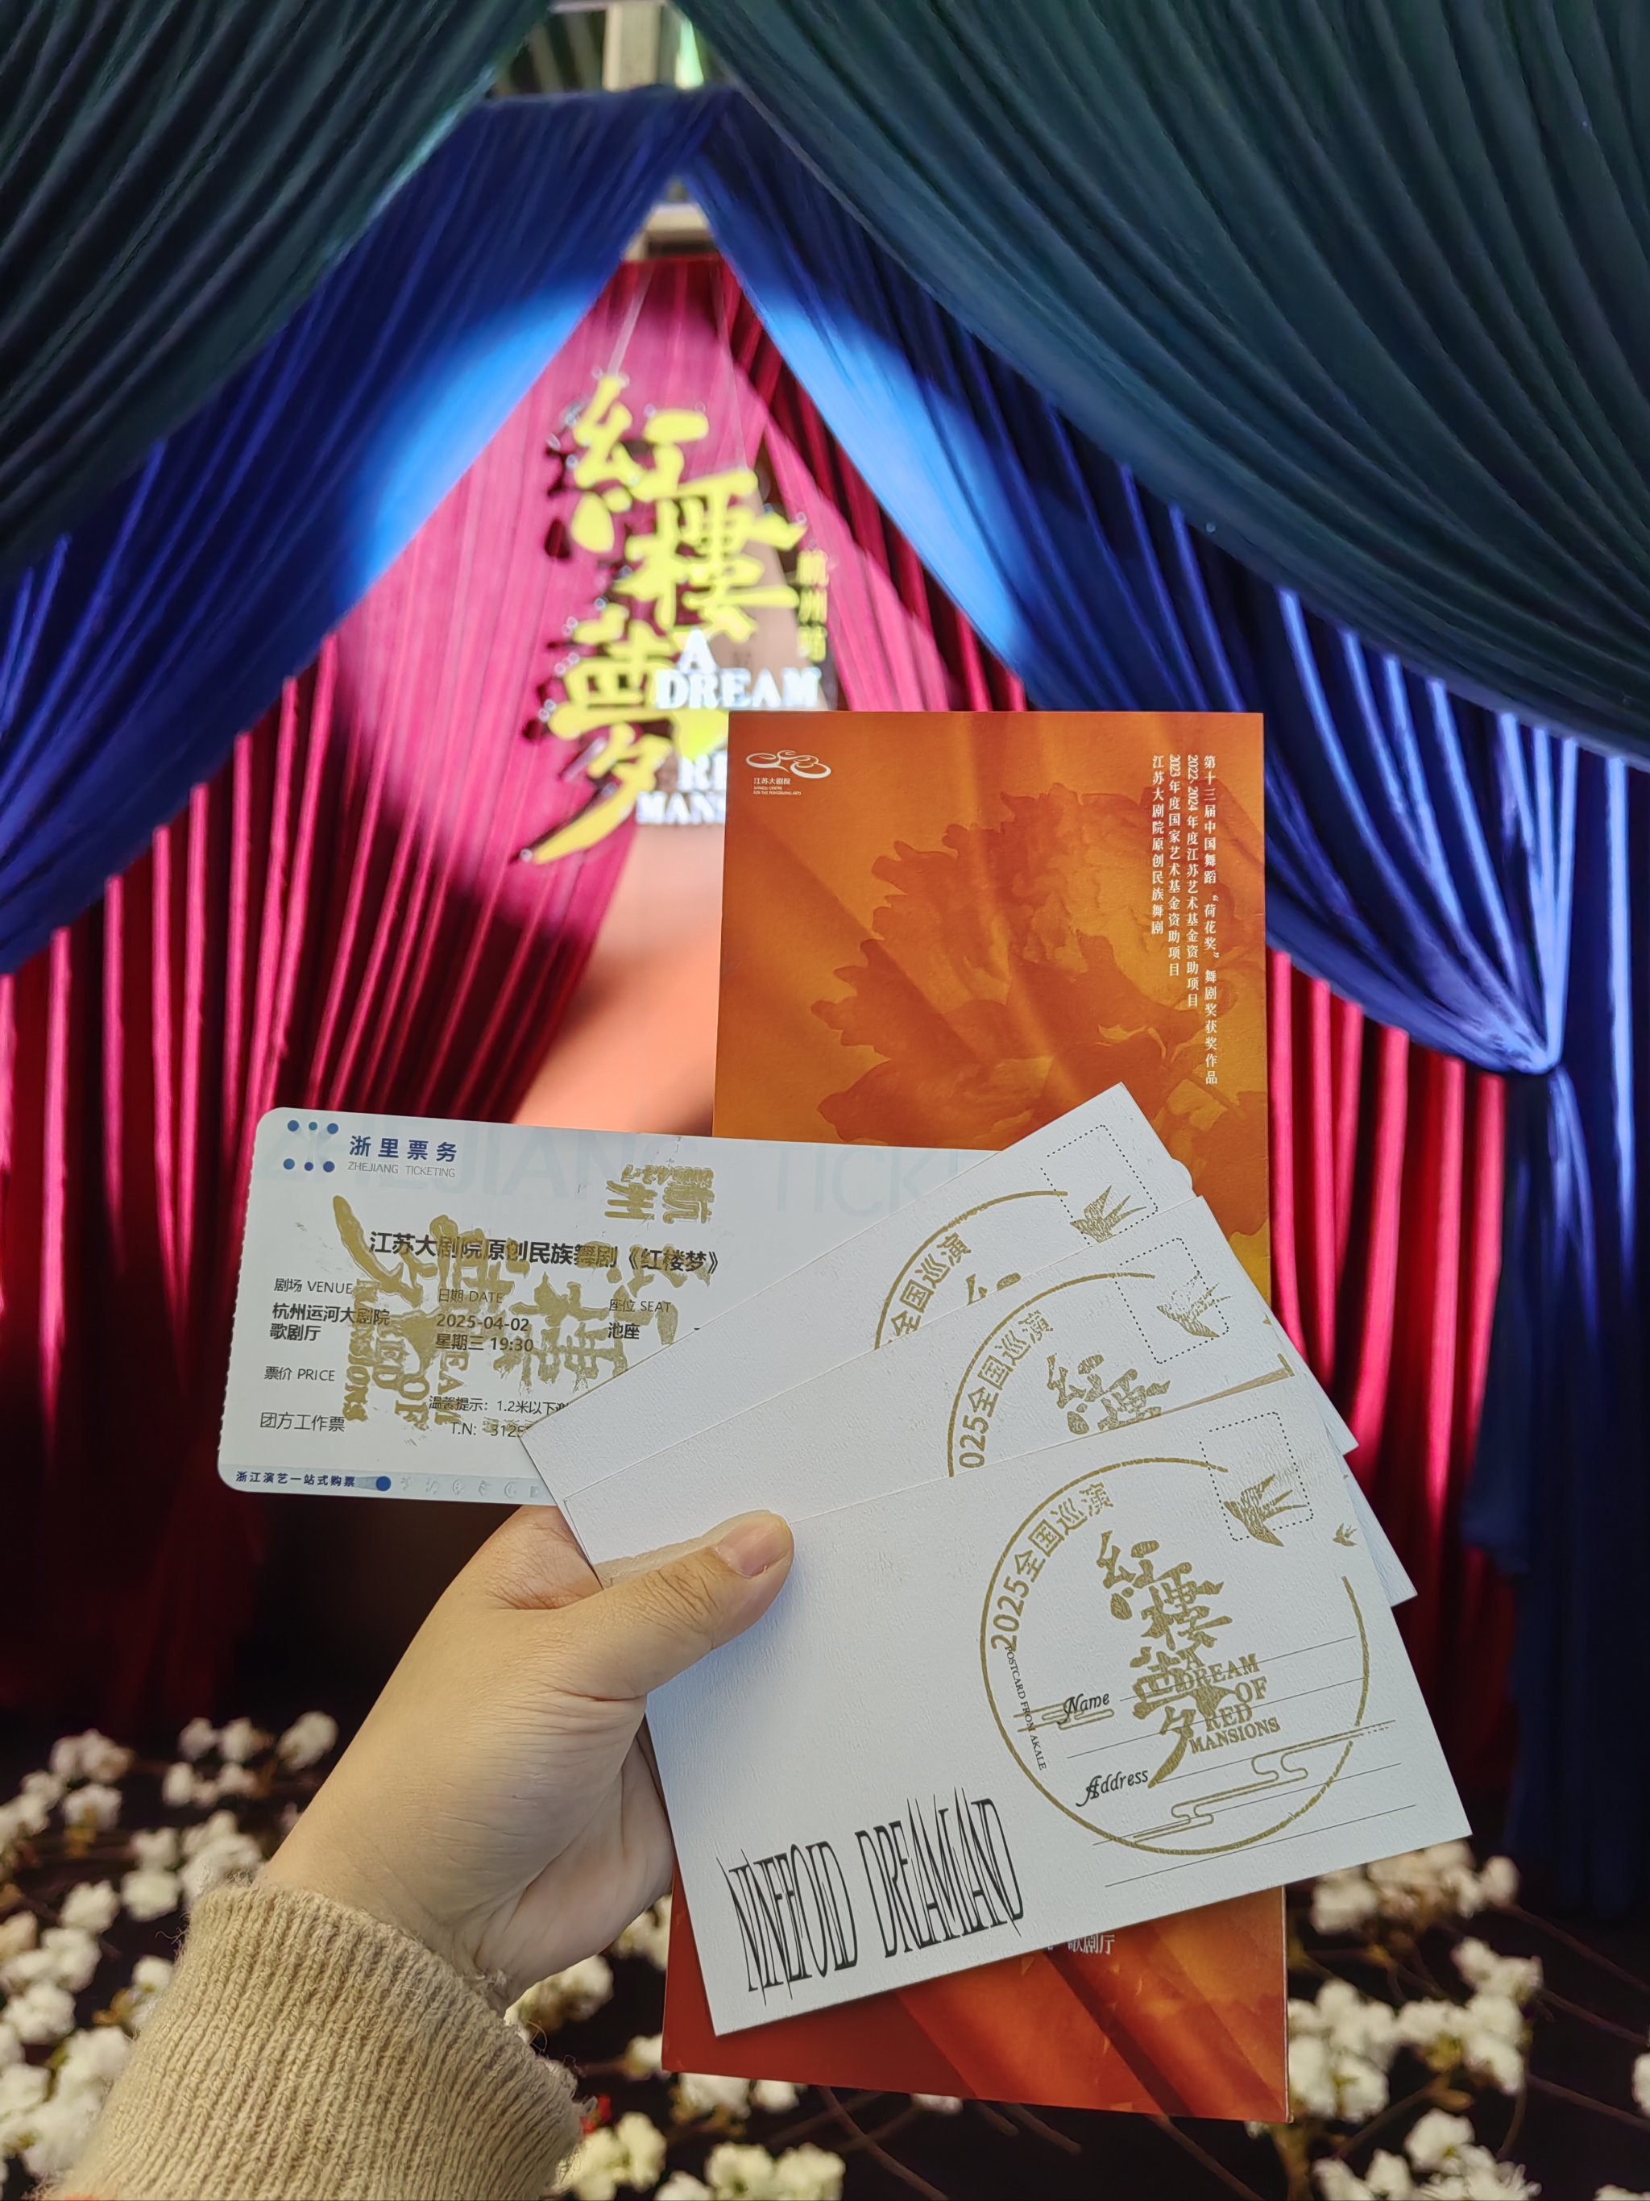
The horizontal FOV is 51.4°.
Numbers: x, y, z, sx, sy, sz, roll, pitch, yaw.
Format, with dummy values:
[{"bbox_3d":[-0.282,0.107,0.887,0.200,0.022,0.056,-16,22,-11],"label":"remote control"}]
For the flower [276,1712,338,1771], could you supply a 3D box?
[{"bbox_3d":[-0.559,0.690,1.850,0.065,0.059,0.067,0,-3,0],"label":"flower"}]

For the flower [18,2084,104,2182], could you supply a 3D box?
[{"bbox_3d":[-0.703,0.950,1.580,0.075,0.080,0.075,0,-3,0],"label":"flower"}]

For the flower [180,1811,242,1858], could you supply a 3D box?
[{"bbox_3d":[-0.602,0.718,1.680,0.059,0.042,0.061,0,-3,0],"label":"flower"}]

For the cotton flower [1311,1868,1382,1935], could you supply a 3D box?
[{"bbox_3d":[0.617,0.944,2.030,0.077,0.078,0.075,0,-3,0],"label":"cotton flower"}]

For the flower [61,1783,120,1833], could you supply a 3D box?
[{"bbox_3d":[-0.824,0.792,1.924,0.068,0.056,0.062,-2,6,-24],"label":"flower"}]

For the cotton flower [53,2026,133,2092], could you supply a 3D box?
[{"bbox_3d":[-0.637,0.834,1.494,0.067,0.058,0.063,-2,6,-24],"label":"cotton flower"}]

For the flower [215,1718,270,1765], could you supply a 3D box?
[{"bbox_3d":[-0.705,0.777,2.080,0.069,0.057,0.063,-1,6,-19],"label":"flower"}]

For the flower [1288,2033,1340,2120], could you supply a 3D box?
[{"bbox_3d":[0.381,0.772,1.357,0.051,0.063,0.060,0,-3,0],"label":"flower"}]

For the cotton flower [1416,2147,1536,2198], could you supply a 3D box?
[{"bbox_3d":[0.507,0.850,1.337,0.094,0.073,0.083,3,6,22],"label":"cotton flower"}]

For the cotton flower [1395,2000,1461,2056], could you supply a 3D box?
[{"bbox_3d":[0.540,0.830,1.537,0.060,0.051,0.055,3,6,21],"label":"cotton flower"}]

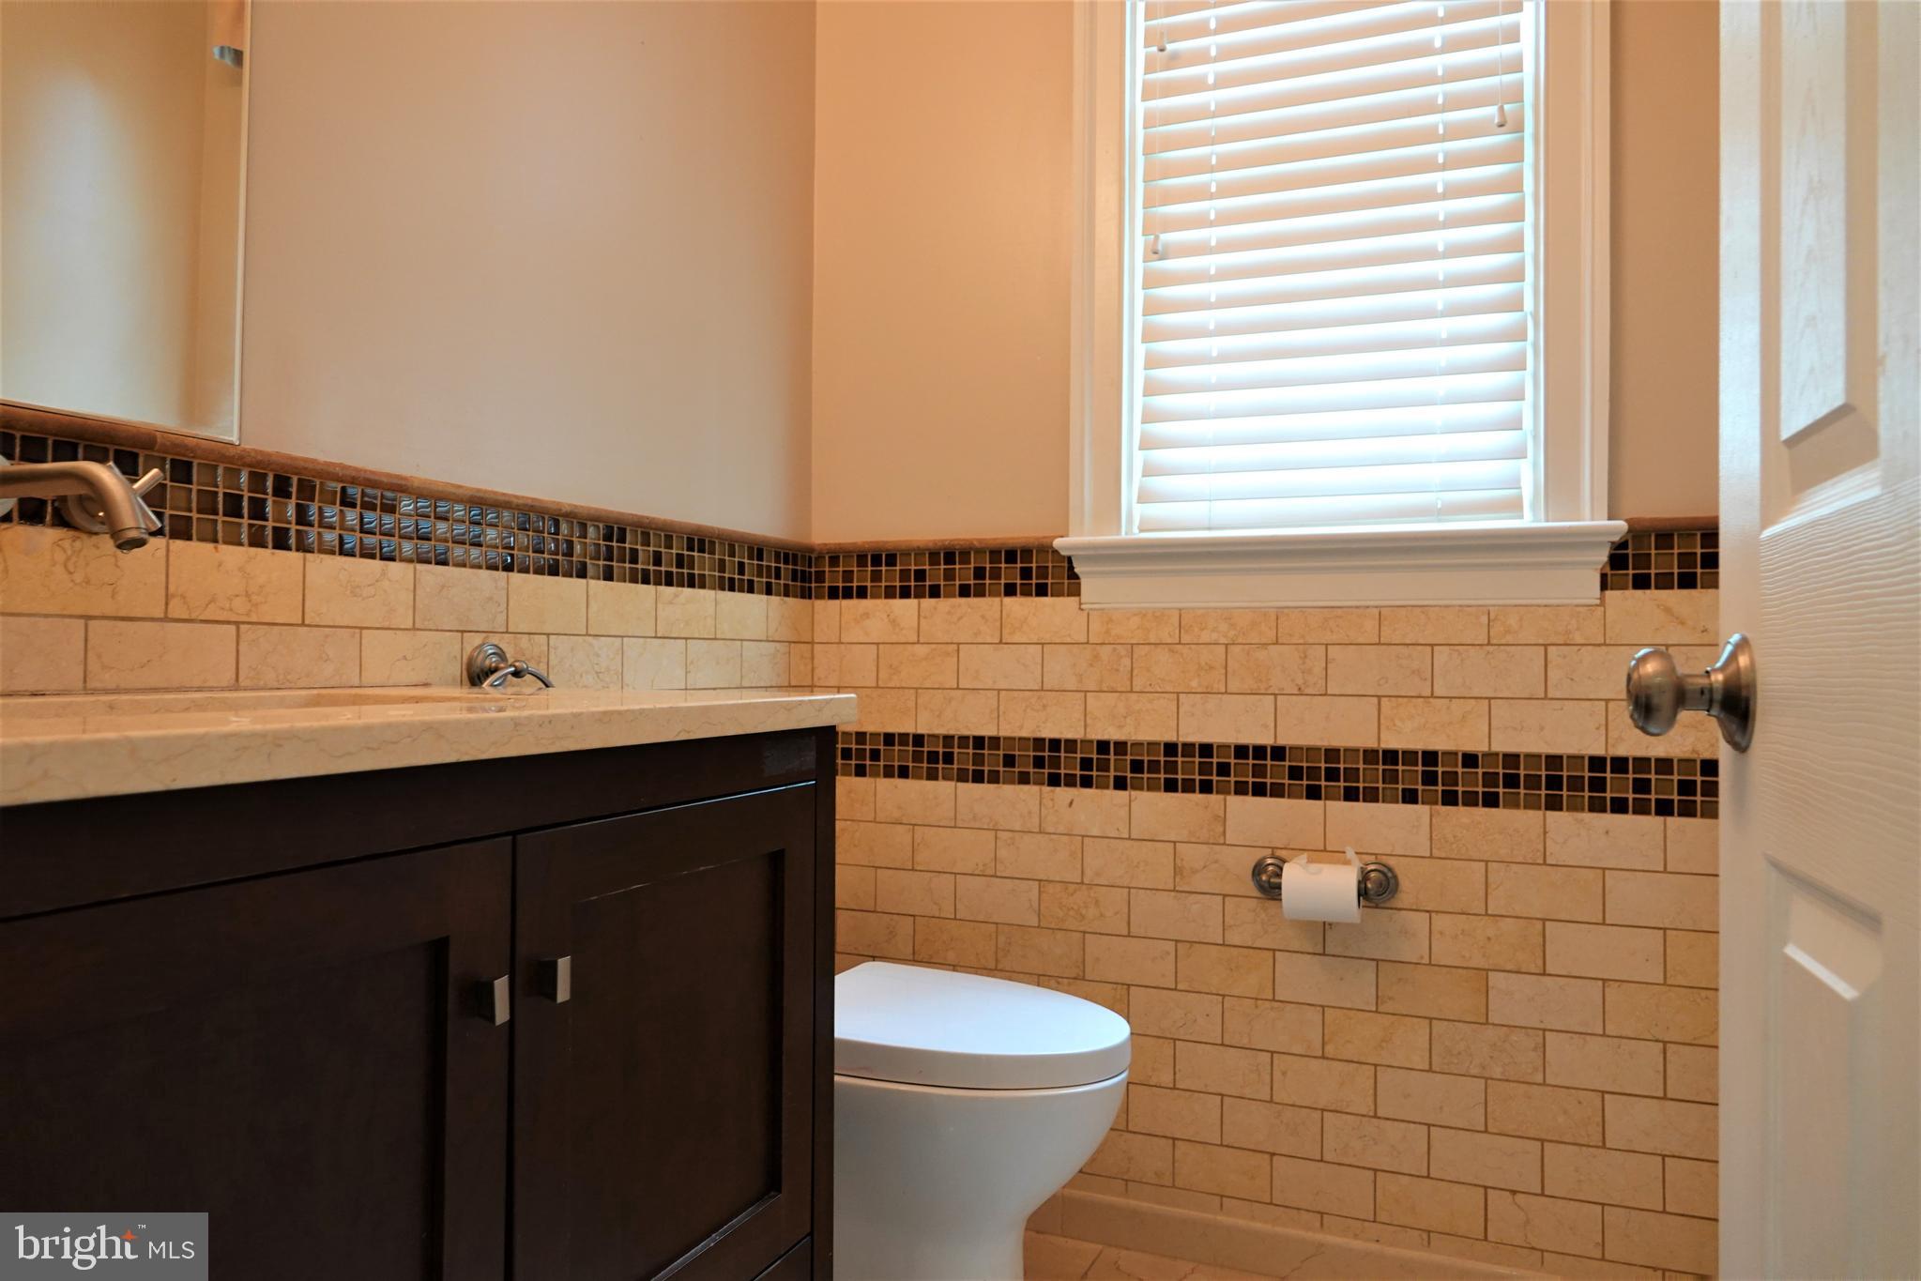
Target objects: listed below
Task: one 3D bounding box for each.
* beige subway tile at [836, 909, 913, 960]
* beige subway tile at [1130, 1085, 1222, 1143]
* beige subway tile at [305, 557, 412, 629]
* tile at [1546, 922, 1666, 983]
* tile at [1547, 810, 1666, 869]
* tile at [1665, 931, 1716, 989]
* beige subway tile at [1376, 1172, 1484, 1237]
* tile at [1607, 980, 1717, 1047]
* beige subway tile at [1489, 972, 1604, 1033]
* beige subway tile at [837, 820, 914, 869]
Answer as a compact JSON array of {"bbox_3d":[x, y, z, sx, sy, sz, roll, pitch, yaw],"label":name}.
[{"bbox_3d":[-0.152,0.524,2.285,0.152,0.076,0.010,0,-2,22],"label":"beige subway tile"},{"bbox_3d":[0.346,0.760,2.058,0.152,0.077,0.010,0,-1,22],"label":"beige subway tile"},{"bbox_3d":[-0.679,-0.052,1.445,0.010,0.076,0.152,0,-1,25],"label":"beige subway tile"},{"bbox_3d":[0.921,0.446,1.833,0.151,0.076,0.010,0,-1,22],"label":"tile"},{"bbox_3d":[0.920,0.285,1.833,0.151,0.076,0.010,0,-1,22],"label":"tile"},{"bbox_3d":[1.063,0.445,1.775,0.150,0.076,0.010,0,-1,22],"label":"tile"},{"bbox_3d":[0.705,0.844,1.919,0.152,0.076,0.010,0,-1,23],"label":"beige subway tile"},{"bbox_3d":[0.993,0.527,1.804,0.152,0.076,0.010,0,-1,23],"label":"tile"},{"bbox_3d":[0.849,0.525,1.861,0.151,0.076,0.010,0,-1,22],"label":"beige subway tile"},{"bbox_3d":[-0.149,0.360,2.270,0.151,0.076,0.010,0,-1,22],"label":"beige subway tile"}]

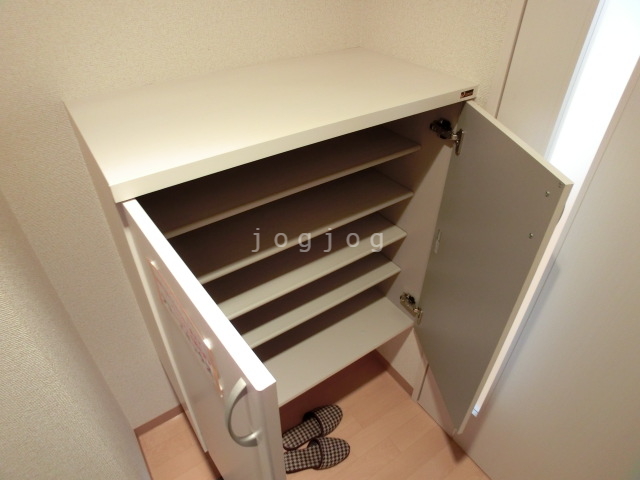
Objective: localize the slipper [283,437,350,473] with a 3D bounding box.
[{"bbox_3d":[-0.019,0.791,1.439,0.270,0.055,0.100,-6,38,-9],"label":"slipper"}]

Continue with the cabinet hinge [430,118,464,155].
[{"bbox_3d":[0.320,-0.267,1.008,0.033,0.070,0.100,-23,43,-27],"label":"cabinet hinge"}]

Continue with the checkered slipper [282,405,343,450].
[{"bbox_3d":[-0.028,0.727,1.524,0.270,0.055,0.100,-21,42,-26],"label":"checkered slipper"}]

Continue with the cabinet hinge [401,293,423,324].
[{"bbox_3d":[0.318,0.243,1.393,0.033,0.070,0.100,-23,43,-27],"label":"cabinet hinge"}]

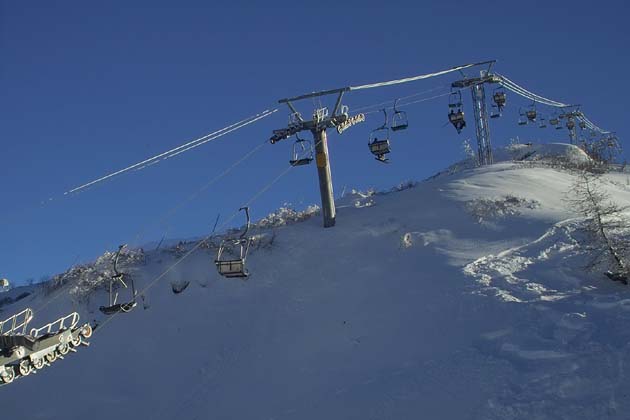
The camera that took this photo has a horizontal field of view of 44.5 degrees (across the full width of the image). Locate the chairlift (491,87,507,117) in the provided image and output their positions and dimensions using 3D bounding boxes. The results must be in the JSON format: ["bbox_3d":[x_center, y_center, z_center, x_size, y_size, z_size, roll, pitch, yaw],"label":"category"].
[{"bbox_3d":[16.968,-10.098,71.000,1.250,2.700,1.000,-4,-10,26],"label":"chairlift"}]

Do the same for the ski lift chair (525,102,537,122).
[{"bbox_3d":[23.790,-10.879,84.600,1.200,2.400,0.950,-4,-10,26],"label":"ski lift chair"}]

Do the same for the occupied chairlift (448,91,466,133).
[{"bbox_3d":[10.550,-7.378,56.800,1.200,2.800,1.000,-4,-10,26],"label":"occupied chairlift"}]

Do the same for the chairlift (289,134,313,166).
[{"bbox_3d":[-0.771,-3.552,42.400,1.200,2.400,0.800,-4,-10,26],"label":"chairlift"}]

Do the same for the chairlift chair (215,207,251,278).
[{"bbox_3d":[-3.054,1.203,28.500,1.200,2.550,0.800,-4,-10,26],"label":"chairlift chair"}]

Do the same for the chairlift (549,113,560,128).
[{"bbox_3d":[30.705,-11.962,98.500,1.200,2.350,0.850,-4,-10,26],"label":"chairlift"}]

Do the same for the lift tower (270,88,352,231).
[{"bbox_3d":[0.310,-2.563,39.926,4.700,7.000,3.800,-4,2,26],"label":"lift tower"}]

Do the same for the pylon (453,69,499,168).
[{"bbox_3d":[15.237,-8.786,71.091,4.700,9.500,4.000,-4,2,26],"label":"pylon"}]

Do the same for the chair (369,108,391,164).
[{"bbox_3d":[3.580,-4.158,42.400,1.200,2.750,0.950,-4,-10,26],"label":"chair"}]

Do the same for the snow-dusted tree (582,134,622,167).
[{"bbox_3d":[33.608,-7.014,90.000,3.900,3.600,3.700,0,-9,0],"label":"snow-dusted tree"}]

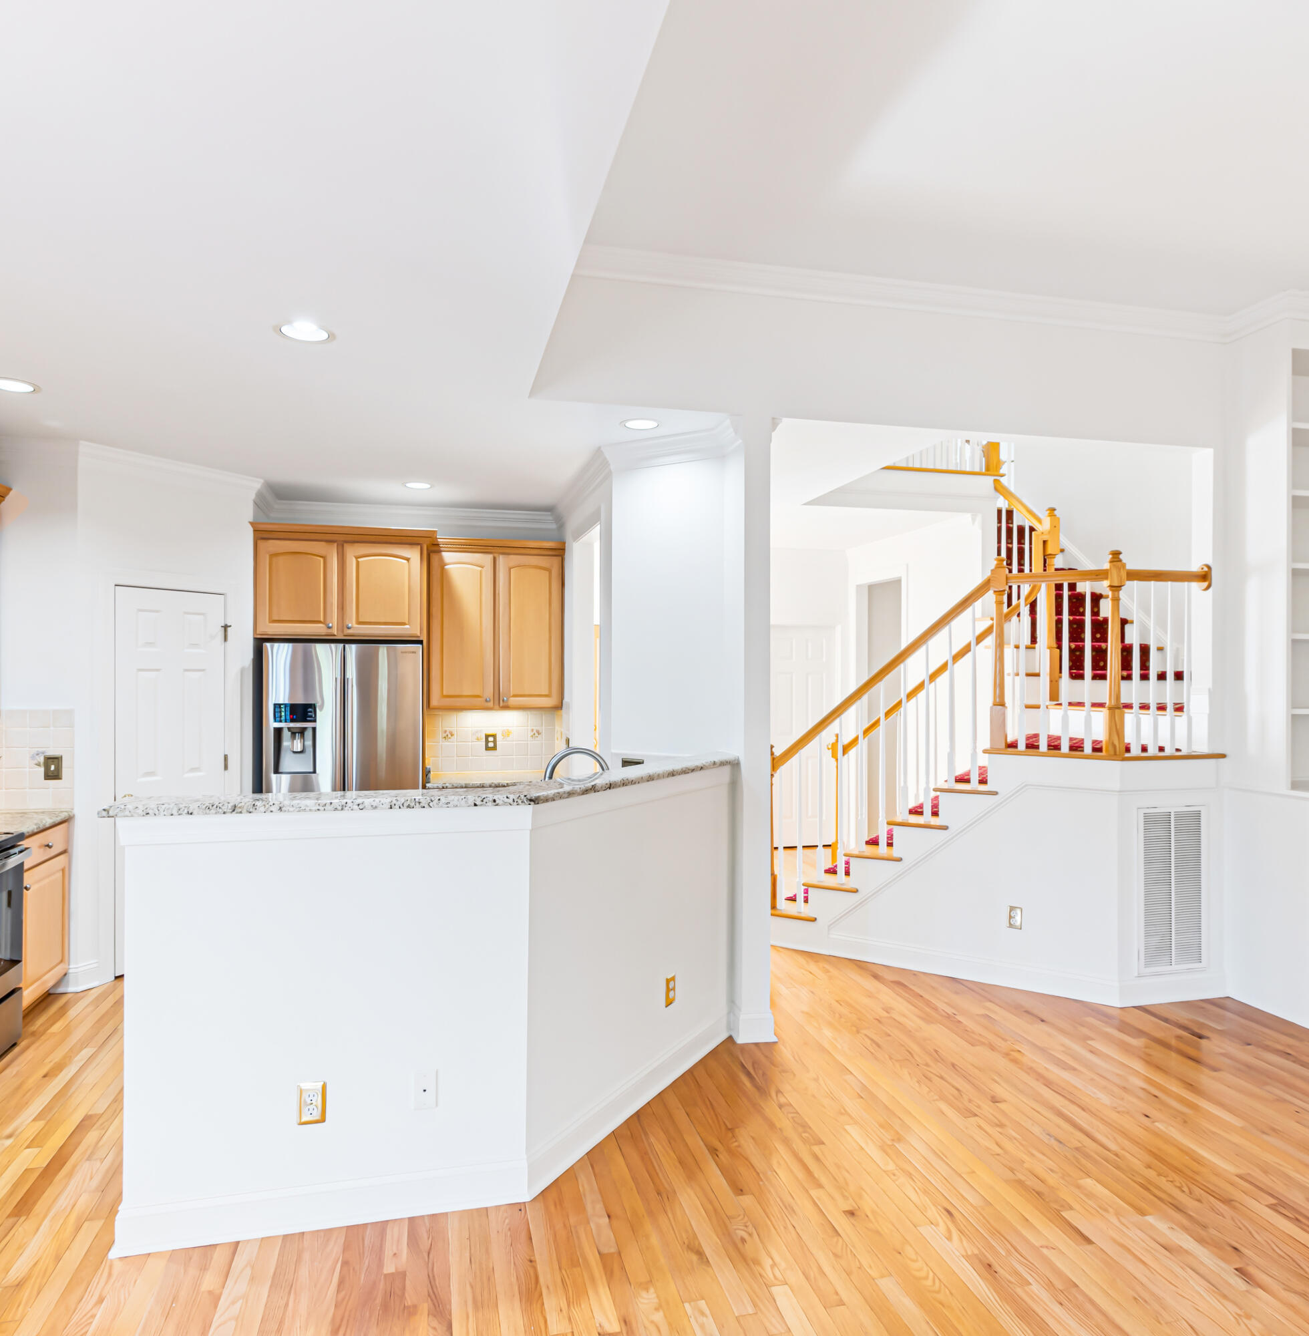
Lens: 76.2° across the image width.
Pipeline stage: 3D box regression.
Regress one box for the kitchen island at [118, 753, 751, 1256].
[{"bbox_3d":[-0.612,1.007,3.085,2.189,1.210,1.244,0,0,-13],"label":"kitchen island"}]

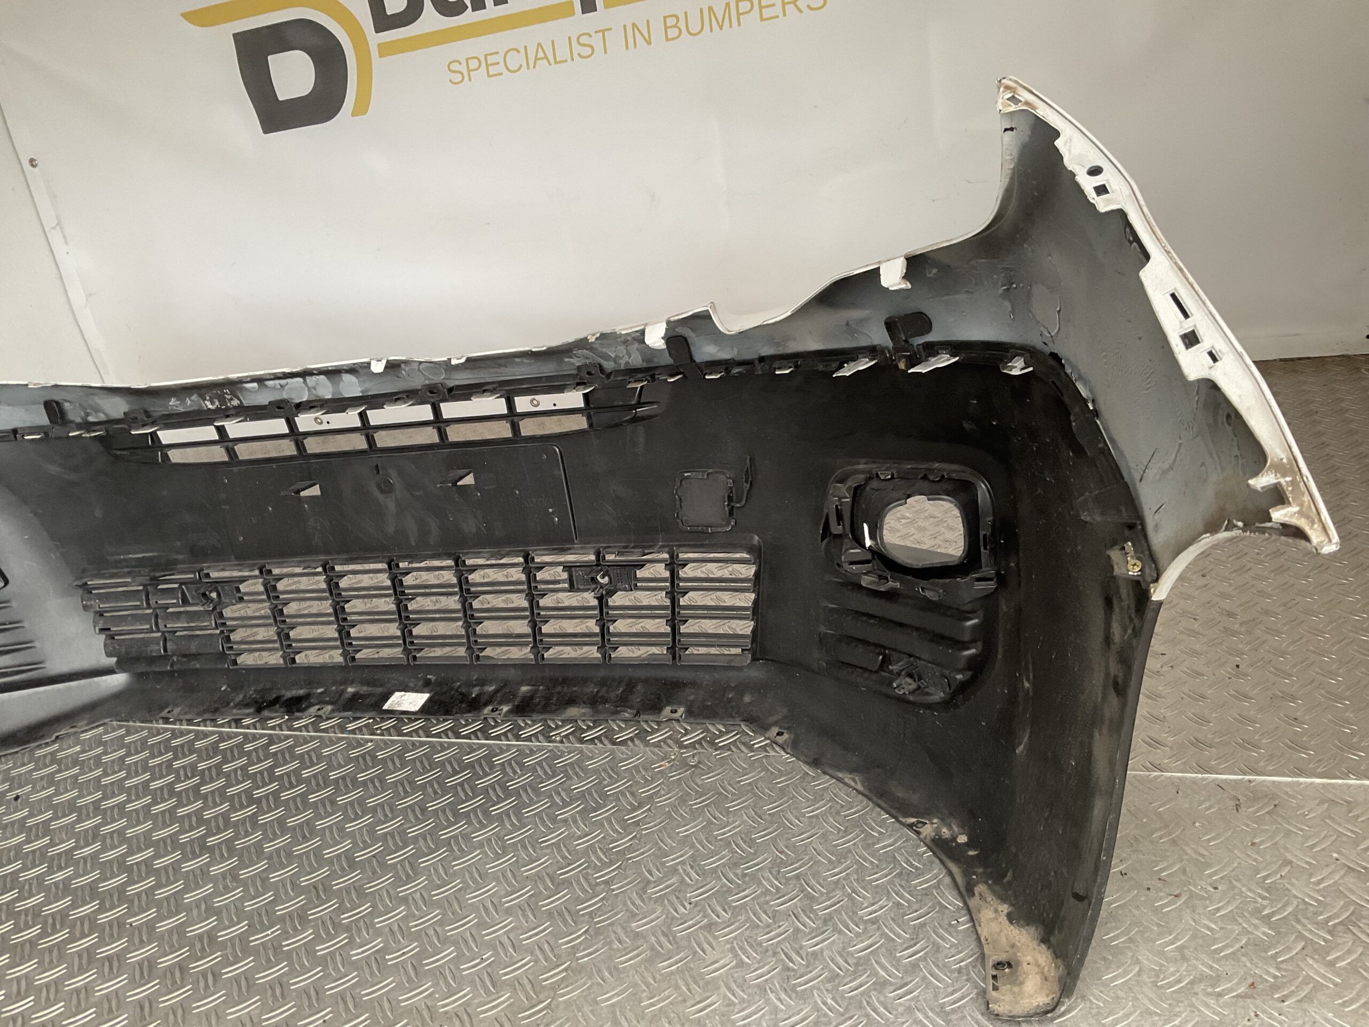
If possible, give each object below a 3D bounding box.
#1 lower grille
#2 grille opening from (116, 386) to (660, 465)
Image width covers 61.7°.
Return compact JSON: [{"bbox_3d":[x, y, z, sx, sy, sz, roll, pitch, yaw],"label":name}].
[{"bbox_3d":[-0.402,0.143,1.610,1.046,0.169,0.092,-3,25,17],"label":"lower grille"},{"bbox_3d":[-0.436,-0.112,1.539,0.846,0.078,0.061,-3,25,17],"label":"grille opening"}]

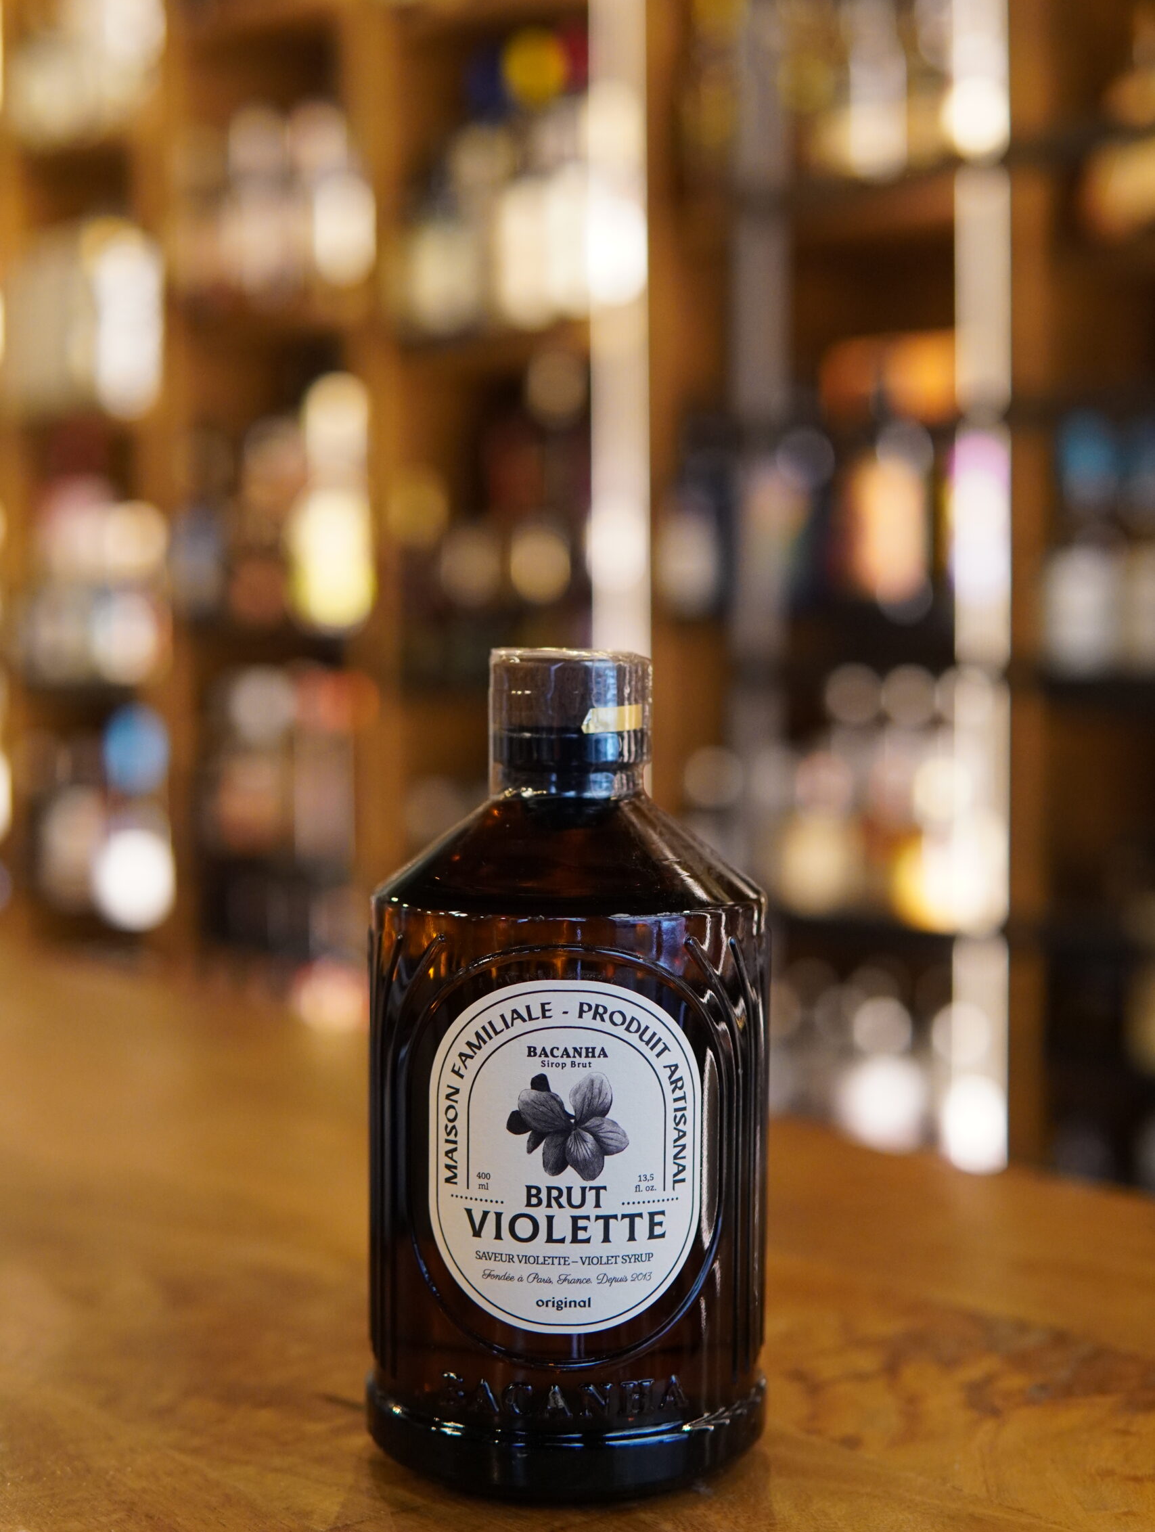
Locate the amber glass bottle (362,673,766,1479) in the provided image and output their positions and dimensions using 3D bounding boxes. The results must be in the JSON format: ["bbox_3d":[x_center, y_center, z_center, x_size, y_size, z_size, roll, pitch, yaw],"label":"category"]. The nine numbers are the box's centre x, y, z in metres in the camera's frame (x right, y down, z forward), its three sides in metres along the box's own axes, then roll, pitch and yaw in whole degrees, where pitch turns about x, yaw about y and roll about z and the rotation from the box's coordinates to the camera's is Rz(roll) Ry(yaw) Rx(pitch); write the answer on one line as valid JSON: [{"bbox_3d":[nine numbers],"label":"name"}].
[{"bbox_3d":[-0.002,0.055,0.428,0.079,0.154,0.079,0,2,1],"label":"amber glass bottle"}]

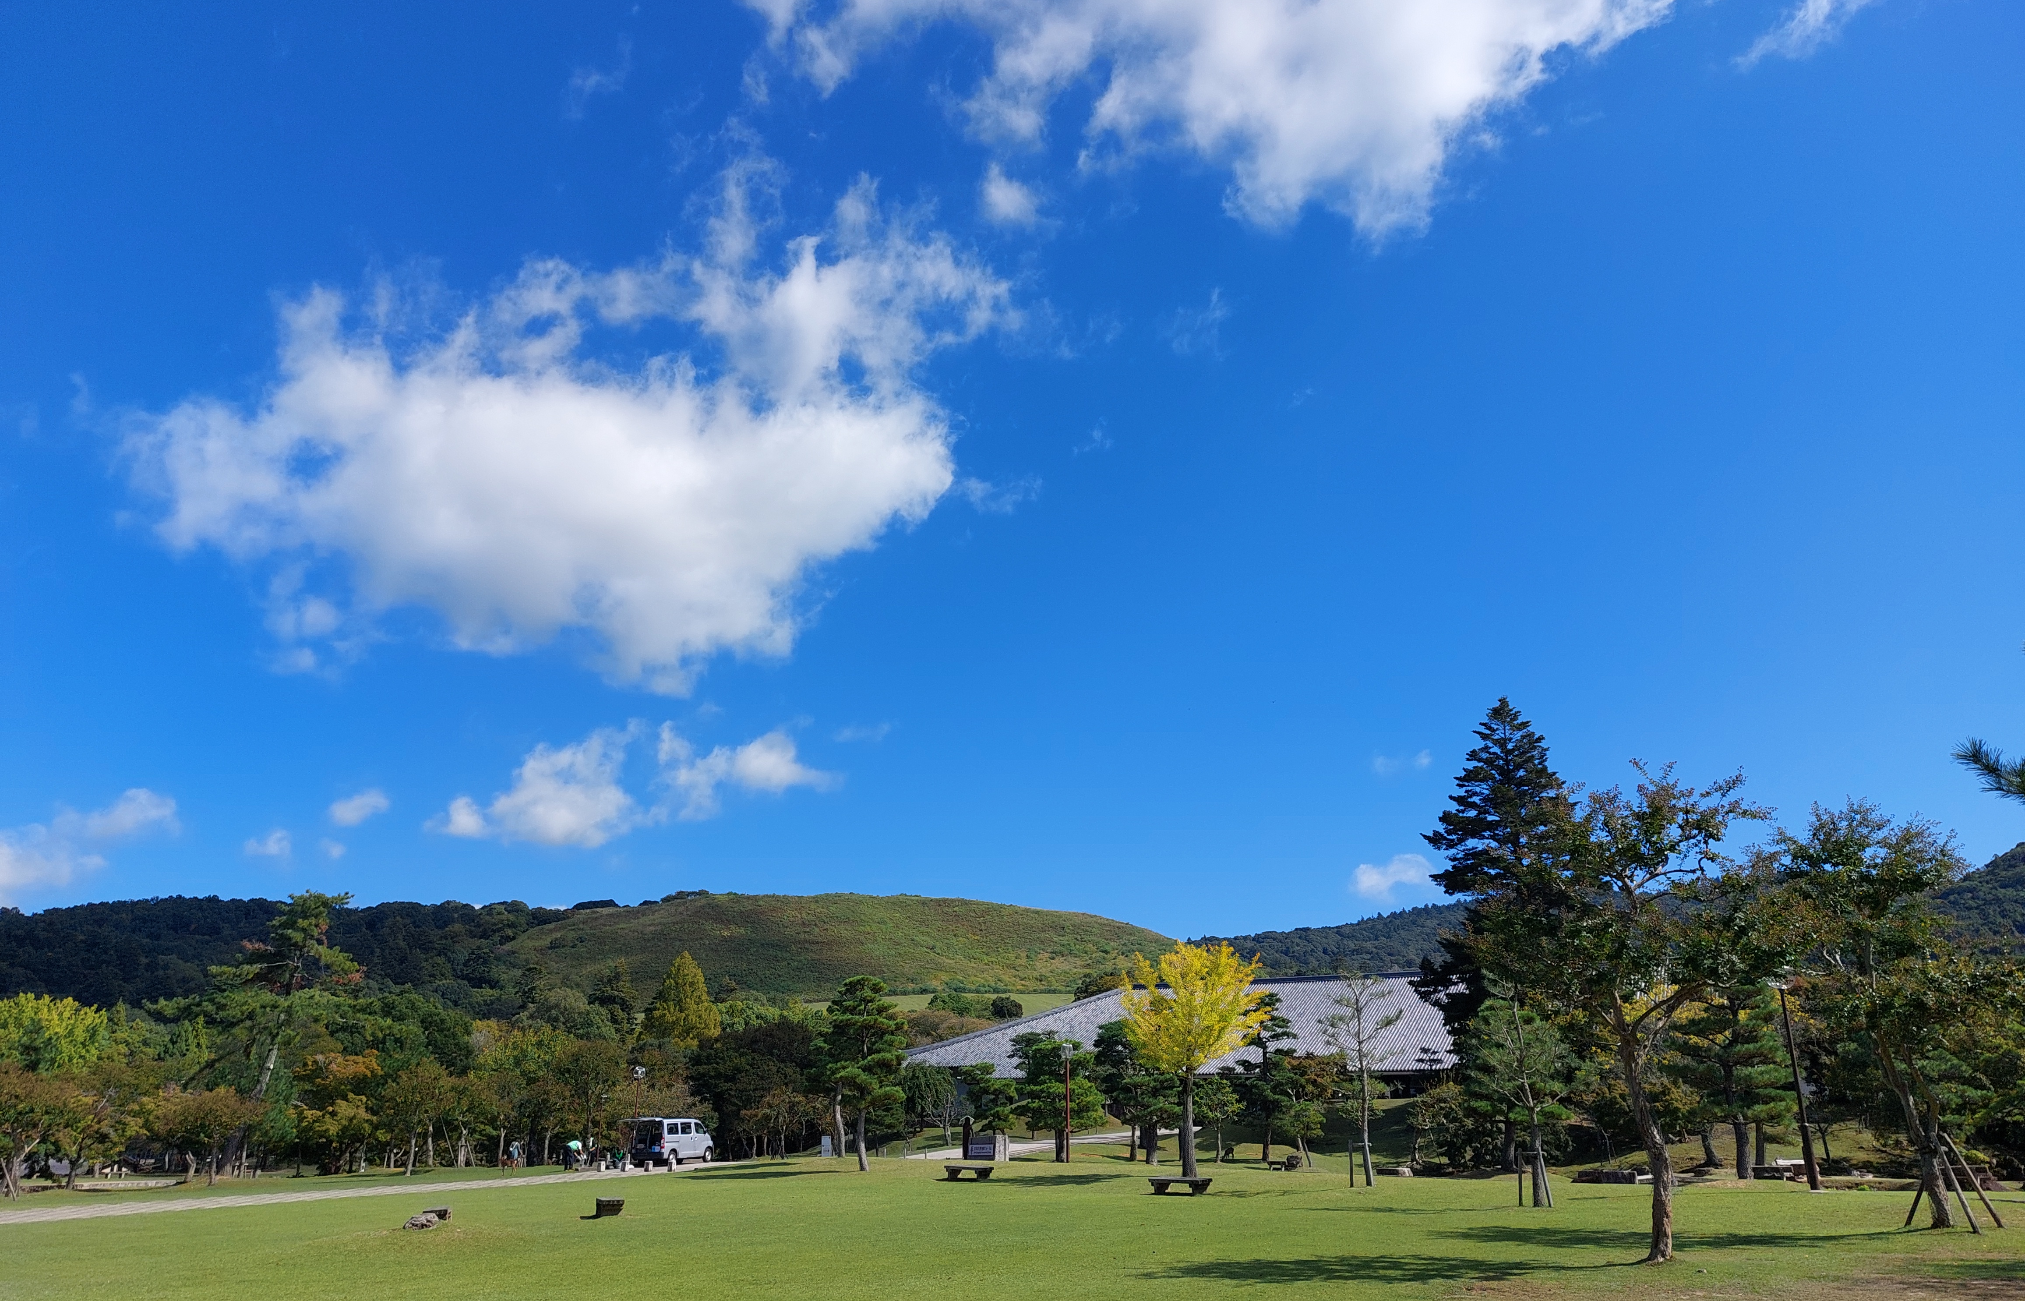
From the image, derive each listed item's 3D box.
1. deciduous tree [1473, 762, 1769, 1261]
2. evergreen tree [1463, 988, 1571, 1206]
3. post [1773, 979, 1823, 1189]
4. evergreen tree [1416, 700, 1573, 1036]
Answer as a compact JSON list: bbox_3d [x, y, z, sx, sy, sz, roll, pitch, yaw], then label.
[{"bbox_3d":[7.799,4.411,17.836,3.790,6.160,3.601,0,-19,0],"label":"deciduous tree"},{"bbox_3d":[10.605,9.284,29.385,2.295,4.325,2.180,0,-19,0],"label":"evergreen tree"},{"bbox_3d":[19.527,10.785,34.904,0.500,4.981,0.500,0,-19,0],"label":"post"},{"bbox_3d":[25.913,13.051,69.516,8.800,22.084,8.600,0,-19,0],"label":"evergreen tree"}]

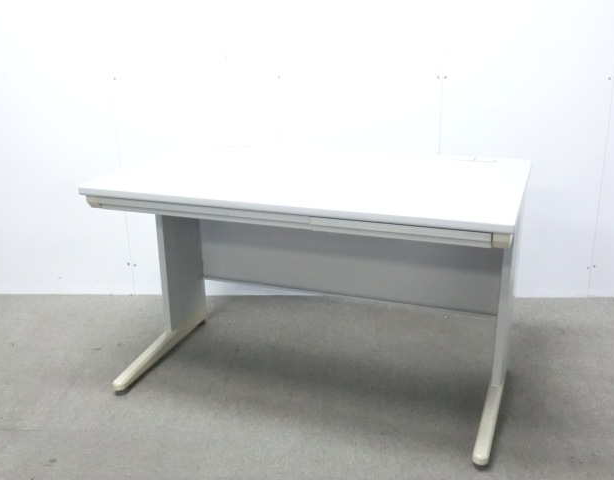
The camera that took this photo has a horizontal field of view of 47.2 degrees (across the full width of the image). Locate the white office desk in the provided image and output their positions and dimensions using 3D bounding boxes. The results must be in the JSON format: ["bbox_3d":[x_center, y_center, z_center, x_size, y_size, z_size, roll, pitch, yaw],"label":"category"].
[{"bbox_3d":[0.036,0.127,2.234,1.201,0.700,0.701,6,20,19],"label":"white office desk"}]

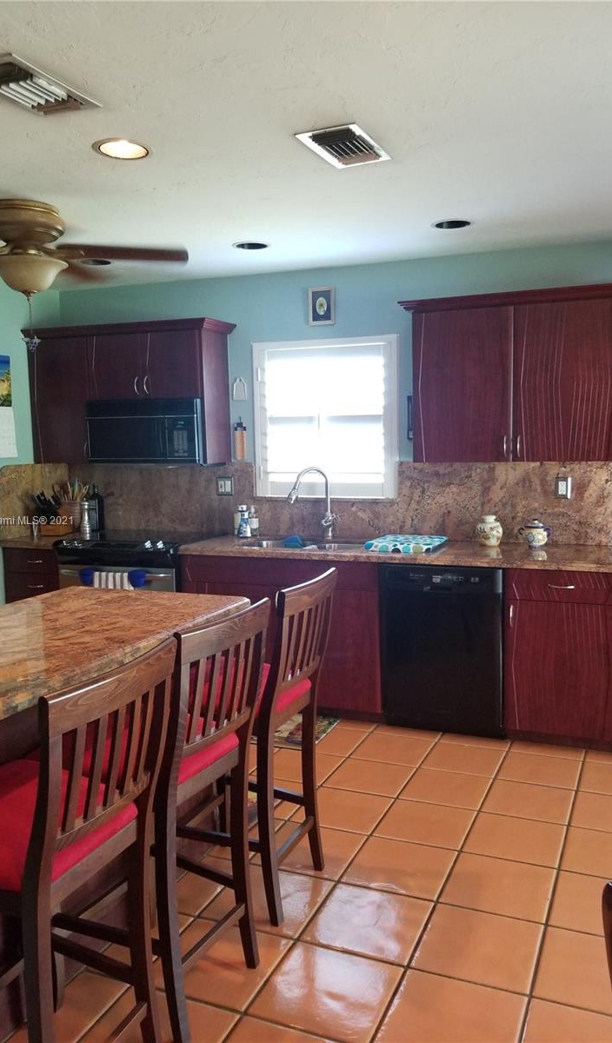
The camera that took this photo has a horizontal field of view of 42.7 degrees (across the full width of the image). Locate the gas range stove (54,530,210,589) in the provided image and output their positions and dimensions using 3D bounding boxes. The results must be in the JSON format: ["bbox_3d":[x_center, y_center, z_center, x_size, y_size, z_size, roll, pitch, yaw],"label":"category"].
[{"bbox_3d":[-0.968,0.541,4.778,0.785,0.907,0.683,1,6,24],"label":"gas range stove"}]

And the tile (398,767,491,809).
[{"bbox_3d":[0.590,1.118,3.272,0.323,0.012,0.323,1,6,24],"label":"tile"}]

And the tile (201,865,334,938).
[{"bbox_3d":[-0.113,1.208,2.502,0.323,0.012,0.323,1,6,24],"label":"tile"}]

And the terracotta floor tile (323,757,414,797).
[{"bbox_3d":[0.287,1.113,3.406,0.323,0.012,0.323,1,6,24],"label":"terracotta floor tile"}]

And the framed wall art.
[{"bbox_3d":[0.091,-1.241,4.524,0.158,0.221,0.020,1,6,24],"label":"framed wall art"}]

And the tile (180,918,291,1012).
[{"bbox_3d":[-0.248,1.243,2.211,0.324,0.015,0.324,1,6,24],"label":"tile"}]

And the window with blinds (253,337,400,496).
[{"bbox_3d":[0.100,-0.590,4.555,0.891,0.911,0.075,1,6,24],"label":"window with blinds"}]

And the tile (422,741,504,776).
[{"bbox_3d":[0.720,1.085,3.568,0.320,0.012,0.320,1,6,24],"label":"tile"}]

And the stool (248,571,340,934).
[{"bbox_3d":[-0.179,0.686,2.544,0.484,1.023,0.435,1,6,24],"label":"stool"}]

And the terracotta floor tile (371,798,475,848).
[{"bbox_3d":[0.457,1.150,2.971,0.323,0.012,0.323,1,6,24],"label":"terracotta floor tile"}]

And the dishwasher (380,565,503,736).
[{"bbox_3d":[0.759,0.620,4.035,0.600,0.860,0.610,1,6,24],"label":"dishwasher"}]

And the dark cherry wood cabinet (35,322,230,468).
[{"bbox_3d":[-1.097,-0.767,4.911,1.337,0.818,0.356,1,6,24],"label":"dark cherry wood cabinet"}]

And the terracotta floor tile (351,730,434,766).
[{"bbox_3d":[0.419,1.093,3.735,0.324,0.015,0.324,1,6,24],"label":"terracotta floor tile"}]

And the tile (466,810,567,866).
[{"bbox_3d":[0.759,1.156,2.838,0.323,0.012,0.323,1,6,24],"label":"tile"}]

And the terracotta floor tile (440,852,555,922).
[{"bbox_3d":[0.631,1.195,2.553,0.324,0.015,0.324,1,6,24],"label":"terracotta floor tile"}]

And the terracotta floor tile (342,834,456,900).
[{"bbox_3d":[0.325,1.189,2.687,0.324,0.015,0.324,1,6,24],"label":"terracotta floor tile"}]

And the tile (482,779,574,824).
[{"bbox_3d":[0.890,1.123,3.135,0.320,0.012,0.320,1,6,24],"label":"tile"}]

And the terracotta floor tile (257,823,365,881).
[{"bbox_3d":[0.020,1.176,2.804,0.323,0.012,0.323,1,6,24],"label":"terracotta floor tile"}]

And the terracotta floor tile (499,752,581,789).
[{"bbox_3d":[1.022,1.093,3.436,0.320,0.012,0.320,1,6,24],"label":"terracotta floor tile"}]

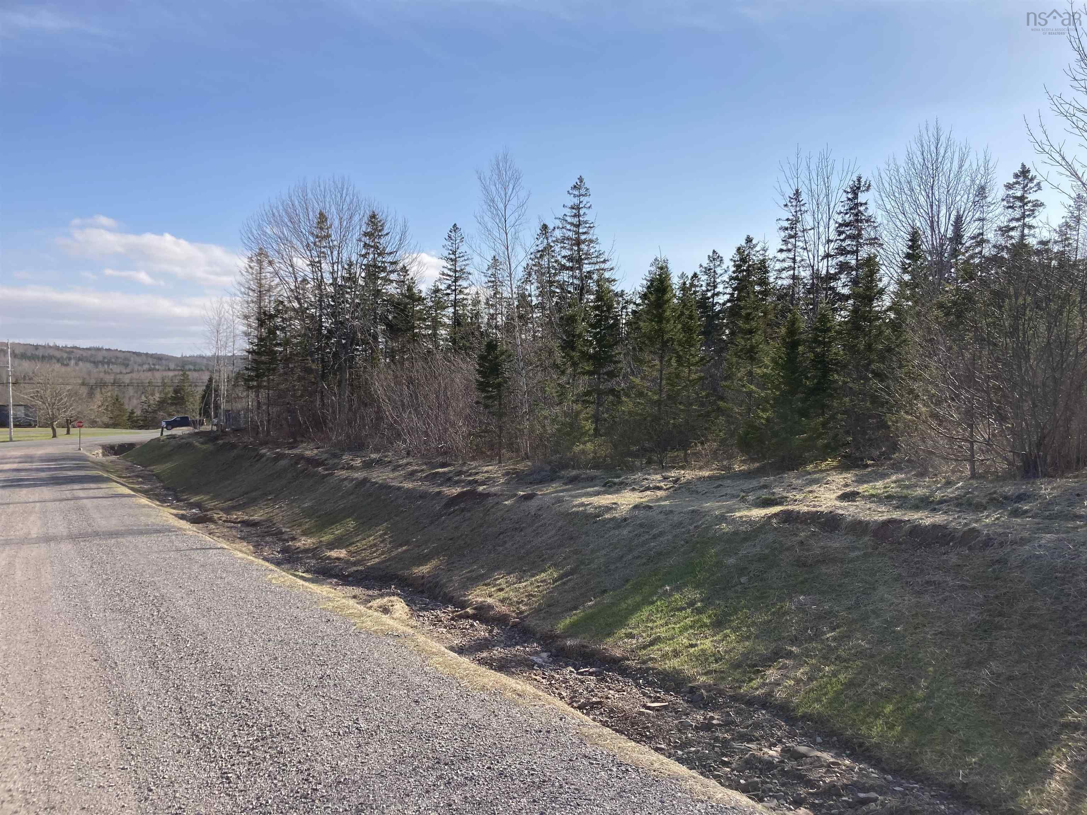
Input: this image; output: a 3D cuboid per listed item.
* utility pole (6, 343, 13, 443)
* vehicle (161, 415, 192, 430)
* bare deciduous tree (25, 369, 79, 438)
[{"bbox_3d":[-57.648,-1.789,95.000,0.350,11.000,0.350,-2,1,-31],"label":"utility pole"},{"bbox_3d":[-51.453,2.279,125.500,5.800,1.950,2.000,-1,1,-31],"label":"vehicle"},{"bbox_3d":[-57.847,-0.547,103.000,6.000,8.300,6.000,-1,1,-29],"label":"bare deciduous tree"}]

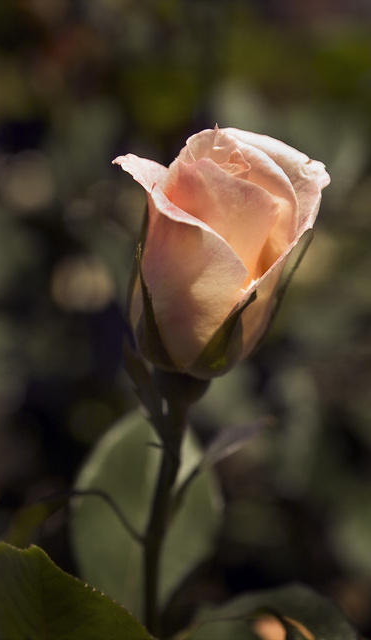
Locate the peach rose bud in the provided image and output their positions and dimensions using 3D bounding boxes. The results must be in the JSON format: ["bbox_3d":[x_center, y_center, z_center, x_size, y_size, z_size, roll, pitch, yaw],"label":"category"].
[{"bbox_3d":[0.008,-0.016,0.320,0.049,0.053,0.047,8,21,-3],"label":"peach rose bud"}]

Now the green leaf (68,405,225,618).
[{"bbox_3d":[-0.010,0.052,0.360,0.040,0.056,0.012,2,-12,0],"label":"green leaf"}]

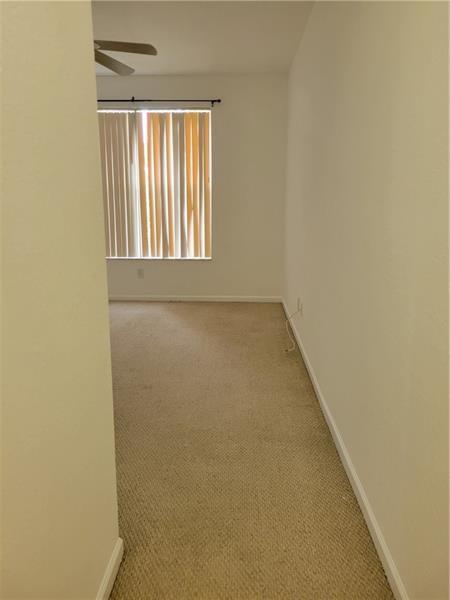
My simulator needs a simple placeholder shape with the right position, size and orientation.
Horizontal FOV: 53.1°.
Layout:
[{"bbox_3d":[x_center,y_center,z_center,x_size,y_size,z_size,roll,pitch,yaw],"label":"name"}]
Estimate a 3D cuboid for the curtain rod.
[{"bbox_3d":[-1.067,-2.311,5.259,2.016,0.090,0.100,1,12,2],"label":"curtain rod"}]

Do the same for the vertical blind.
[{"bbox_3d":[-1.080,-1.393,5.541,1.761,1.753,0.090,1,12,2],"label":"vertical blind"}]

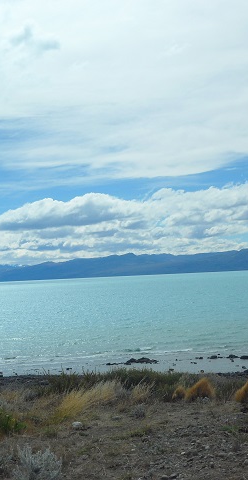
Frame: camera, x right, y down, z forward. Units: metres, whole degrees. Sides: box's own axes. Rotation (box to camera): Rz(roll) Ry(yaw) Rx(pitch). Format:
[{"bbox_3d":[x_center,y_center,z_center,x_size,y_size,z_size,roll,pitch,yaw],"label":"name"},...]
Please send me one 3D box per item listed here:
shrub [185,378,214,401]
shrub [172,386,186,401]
[{"bbox_3d":[1.203,2.386,10.900,0.470,0.360,0.420,-3,-3,0],"label":"shrub"},{"bbox_3d":[0.884,2.446,10.900,0.230,0.230,0.220,-3,-3,0],"label":"shrub"}]

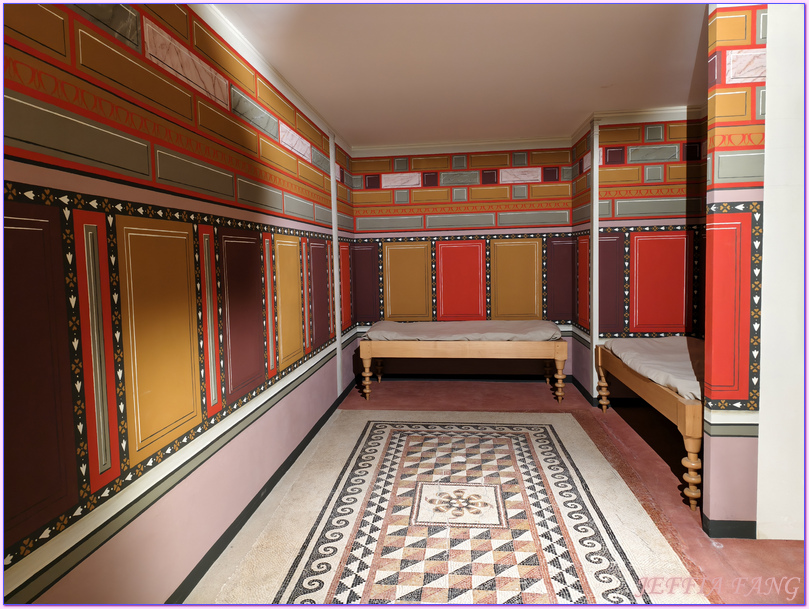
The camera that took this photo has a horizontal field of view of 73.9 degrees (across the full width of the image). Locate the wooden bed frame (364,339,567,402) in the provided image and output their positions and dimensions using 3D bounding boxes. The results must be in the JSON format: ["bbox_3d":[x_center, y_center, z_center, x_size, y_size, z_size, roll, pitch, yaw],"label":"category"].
[{"bbox_3d":[0.622,0.642,5.795,2.040,0.609,0.892,-1,4,7],"label":"wooden bed frame"}]

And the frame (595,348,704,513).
[{"bbox_3d":[2.086,0.757,3.872,0.892,0.609,2.040,-1,4,7],"label":"frame"}]

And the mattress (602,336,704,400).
[{"bbox_3d":[2.078,0.424,3.841,0.826,0.128,1.948,-1,4,7],"label":"mattress"}]

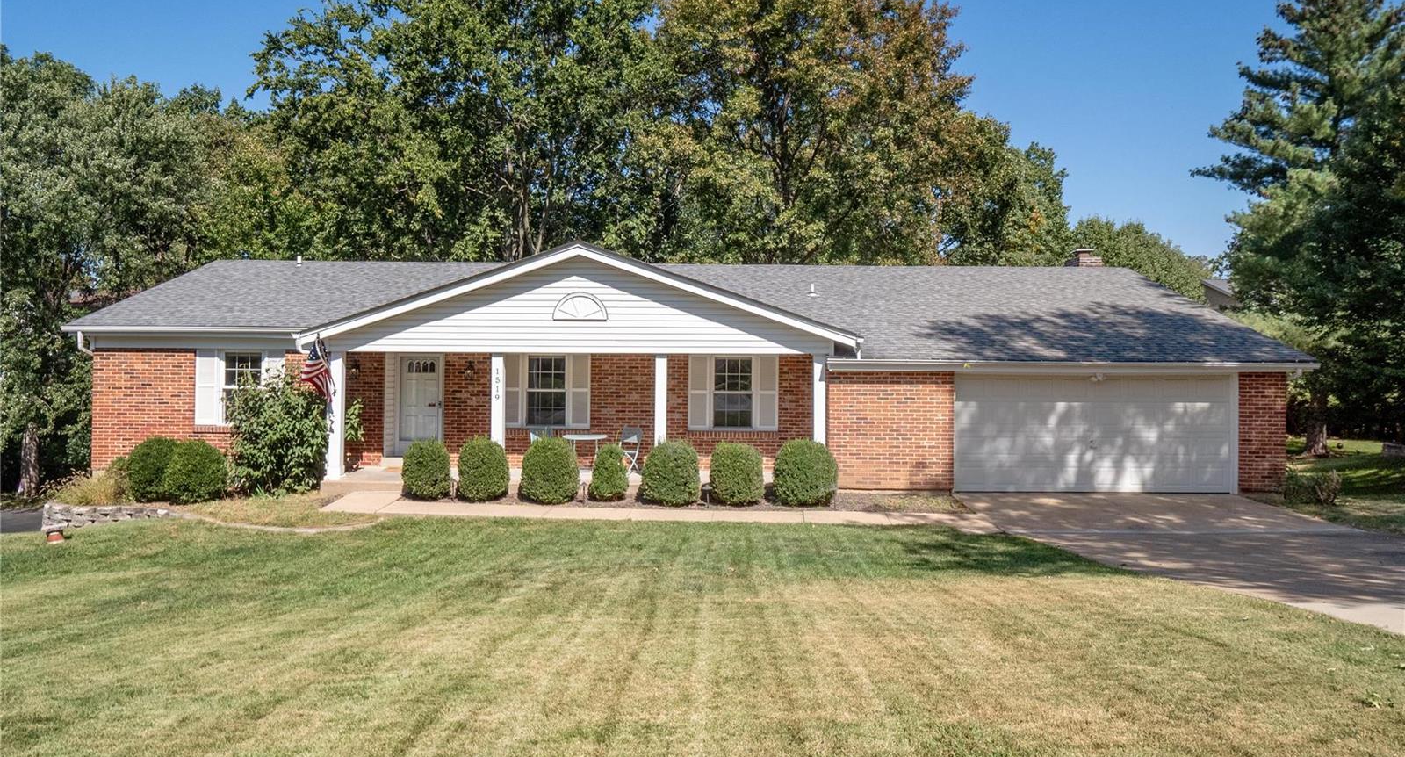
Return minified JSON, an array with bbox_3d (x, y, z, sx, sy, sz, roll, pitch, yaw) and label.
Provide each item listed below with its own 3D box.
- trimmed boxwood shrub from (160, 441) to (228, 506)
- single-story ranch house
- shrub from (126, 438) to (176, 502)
[{"bbox_3d":[-8.123,1.477,14.941,0.971,0.973,0.962,0,-1,1],"label":"trimmed boxwood shrub"},{"bbox_3d":[-0.627,-0.520,21.961,22.567,5.216,13.417,0,-1,1],"label":"single-story ranch house"},{"bbox_3d":[-8.945,1.473,15.343,0.948,1.020,0.939,0,-1,1],"label":"shrub"}]

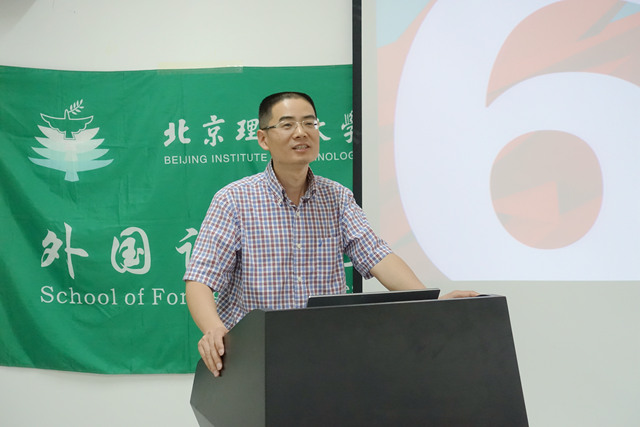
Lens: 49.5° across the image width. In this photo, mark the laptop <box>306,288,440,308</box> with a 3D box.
[{"bbox_3d":[0.074,0.300,1.765,0.350,0.230,0.300,0,0,-25],"label":"laptop"}]

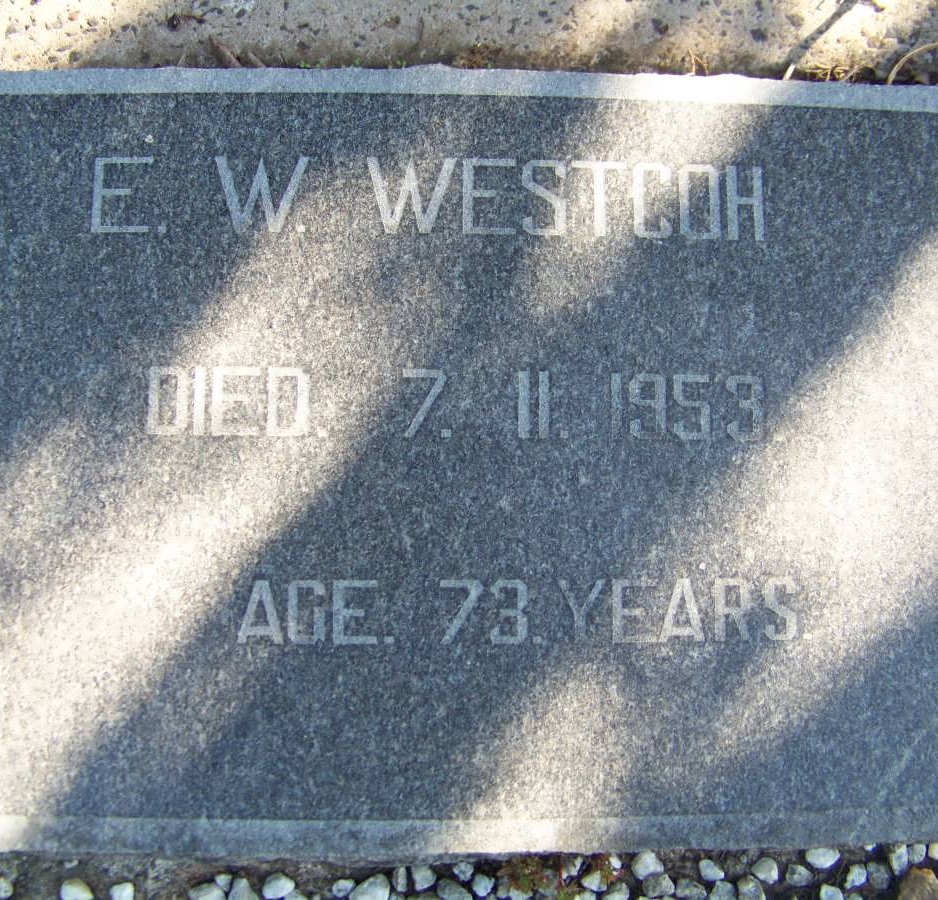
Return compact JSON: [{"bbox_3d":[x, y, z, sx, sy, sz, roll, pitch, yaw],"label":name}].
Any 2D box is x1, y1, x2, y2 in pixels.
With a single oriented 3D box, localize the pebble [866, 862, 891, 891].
[{"bbox_3d":[0.245,0.255,0.745,0.014,0.011,0.015,0,84,-3],"label":"pebble"}]

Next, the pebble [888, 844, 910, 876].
[{"bbox_3d":[0.277,0.264,0.805,0.012,0.012,0.022,10,78,-1],"label":"pebble"}]

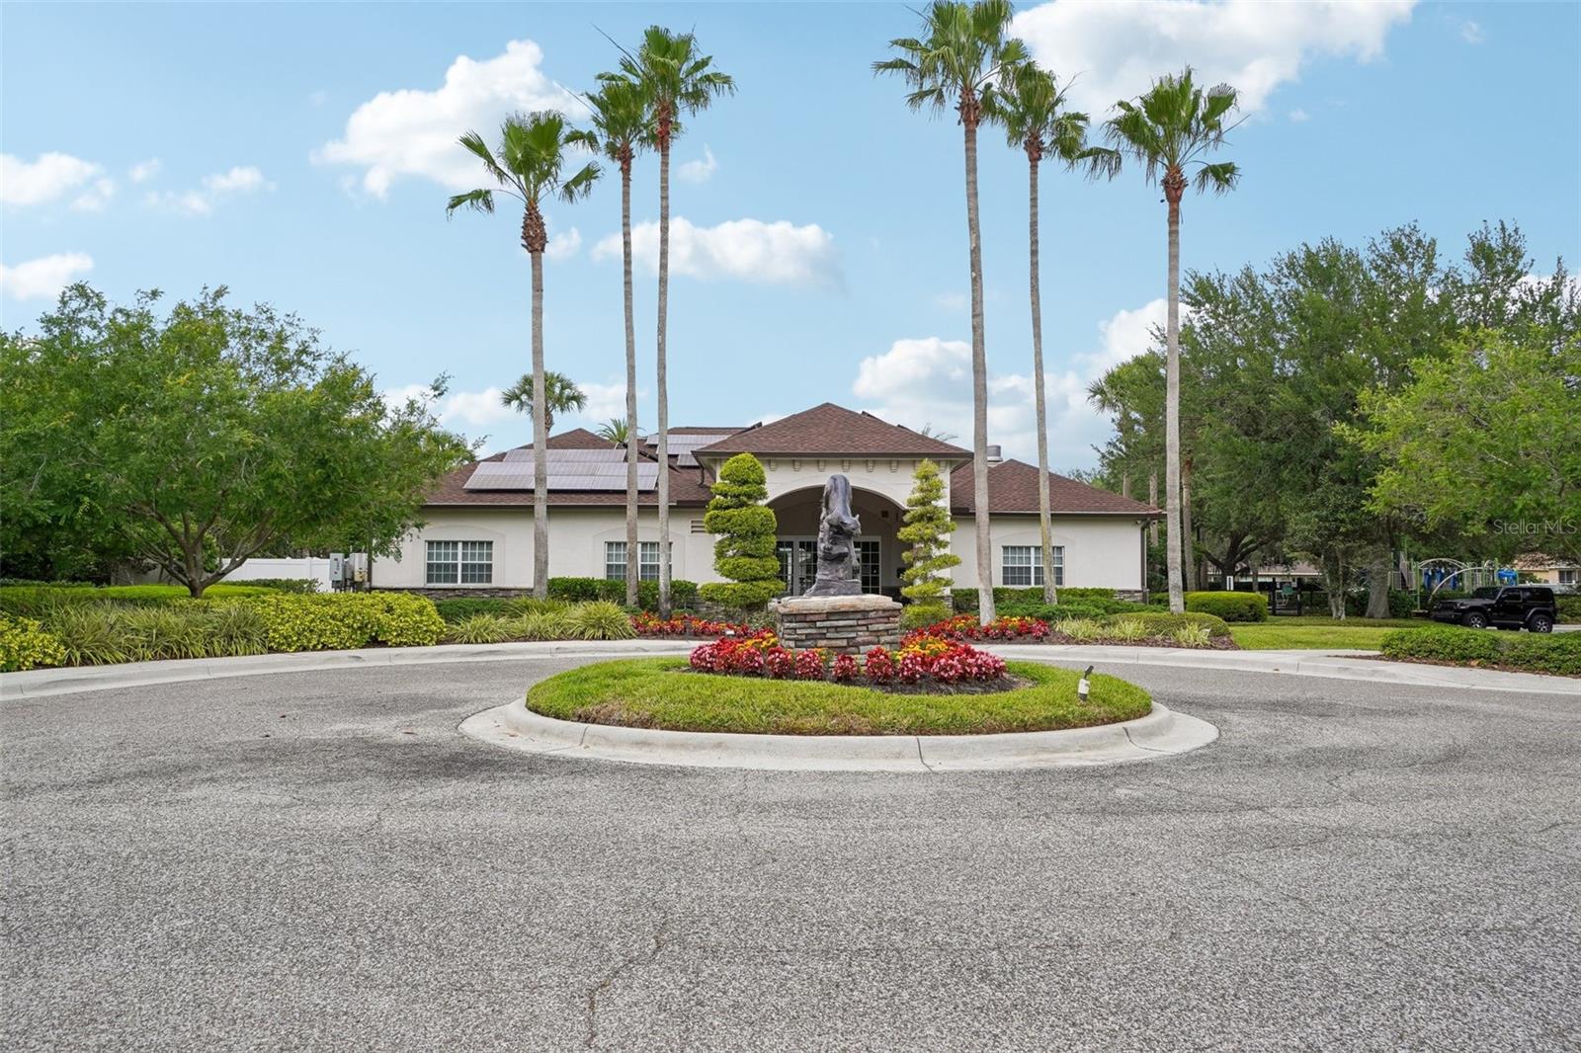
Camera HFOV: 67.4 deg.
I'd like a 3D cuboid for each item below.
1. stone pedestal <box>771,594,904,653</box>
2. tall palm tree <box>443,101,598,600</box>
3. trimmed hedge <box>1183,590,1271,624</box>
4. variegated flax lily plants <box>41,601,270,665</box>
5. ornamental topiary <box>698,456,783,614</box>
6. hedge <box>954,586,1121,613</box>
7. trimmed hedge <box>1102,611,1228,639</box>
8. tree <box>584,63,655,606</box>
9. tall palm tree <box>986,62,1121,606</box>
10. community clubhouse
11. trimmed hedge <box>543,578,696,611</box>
[{"bbox_3d":[0.510,1.122,12.961,1.240,0.730,1.240,0,-3,-4],"label":"stone pedestal"},{"bbox_3d":[-7.004,-4.162,30.724,4.000,13.411,3.880,0,-3,0],"label":"tall palm tree"},{"bbox_3d":[14.347,2.674,39.120,2.500,1.030,1.300,0,-3,6],"label":"trimmed hedge"},{"bbox_3d":[-9.060,1.499,16.758,1.300,0.750,3.741,0,-3,16],"label":"variegated flax lily plants"},{"bbox_3d":[-1.170,0.277,27.718,1.950,3.900,1.950,0,-3,0],"label":"ornamental topiary"},{"bbox_3d":[7.642,2.421,37.629,5.400,0.900,1.000,0,-3,0],"label":"hedge"},{"bbox_3d":[8.544,2.231,26.926,2.750,0.570,1.800,-1,-3,17],"label":"trimmed hedge"},{"bbox_3d":[-4.525,-4.787,31.761,1.950,13.970,1.950,0,-3,0],"label":"tree"},{"bbox_3d":[7.318,-5.149,32.775,3.755,15.672,3.642,0,-3,0],"label":"tall palm tree"},{"bbox_3d":[-0.498,-0.588,40.270,25.000,7.100,18.500,0,-3,0],"label":"community clubhouse"},{"bbox_3d":[-4.907,2.120,34.238,4.500,1.100,1.050,0,-3,0],"label":"trimmed hedge"}]

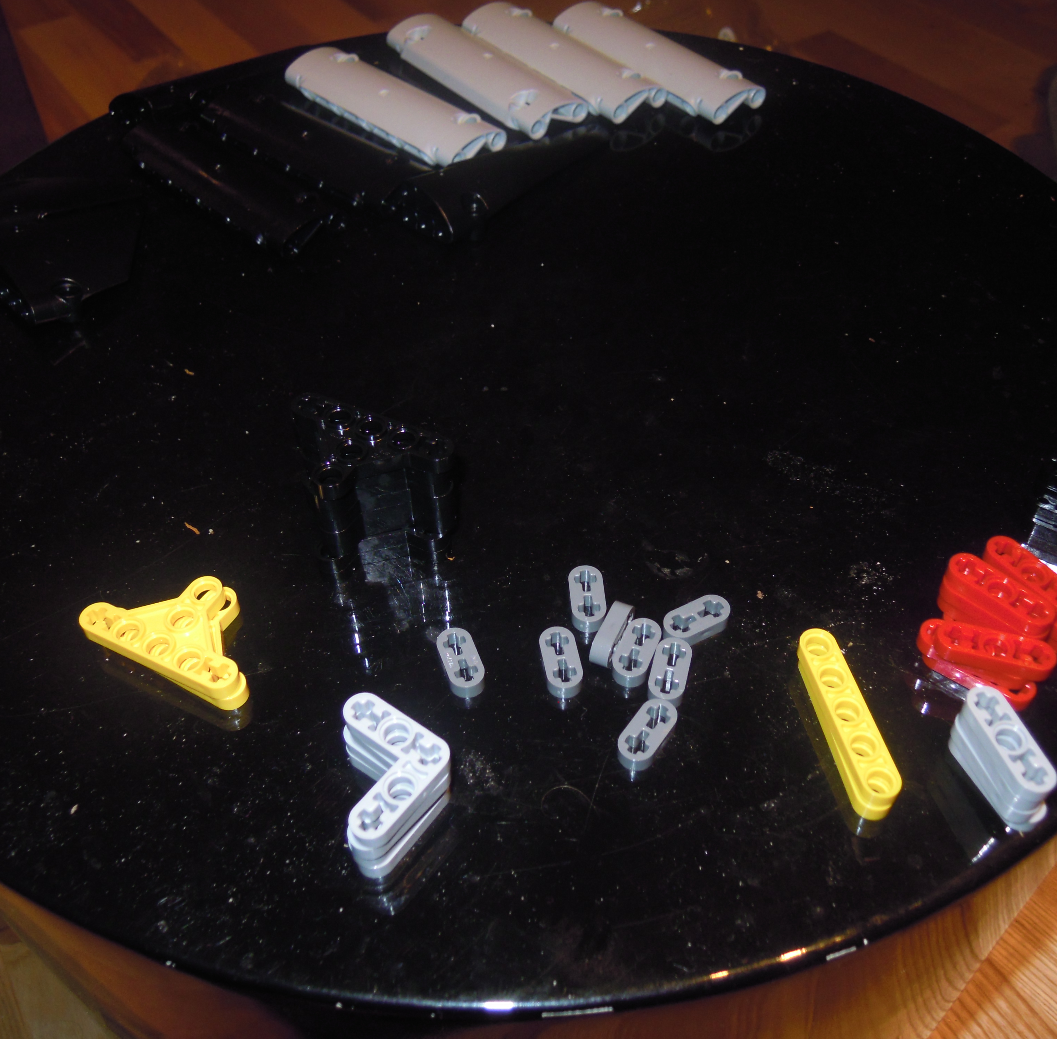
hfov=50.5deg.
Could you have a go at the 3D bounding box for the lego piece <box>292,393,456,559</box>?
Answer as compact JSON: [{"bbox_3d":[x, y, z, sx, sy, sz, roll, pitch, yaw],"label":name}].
[{"bbox_3d":[-0.038,-0.004,0.251,0.041,0.030,0.025,19,51,17],"label":"lego piece"}]

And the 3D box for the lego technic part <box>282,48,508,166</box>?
[{"bbox_3d":[-0.048,-0.146,0.394,0.088,0.010,0.025,36,58,29],"label":"lego technic part"}]

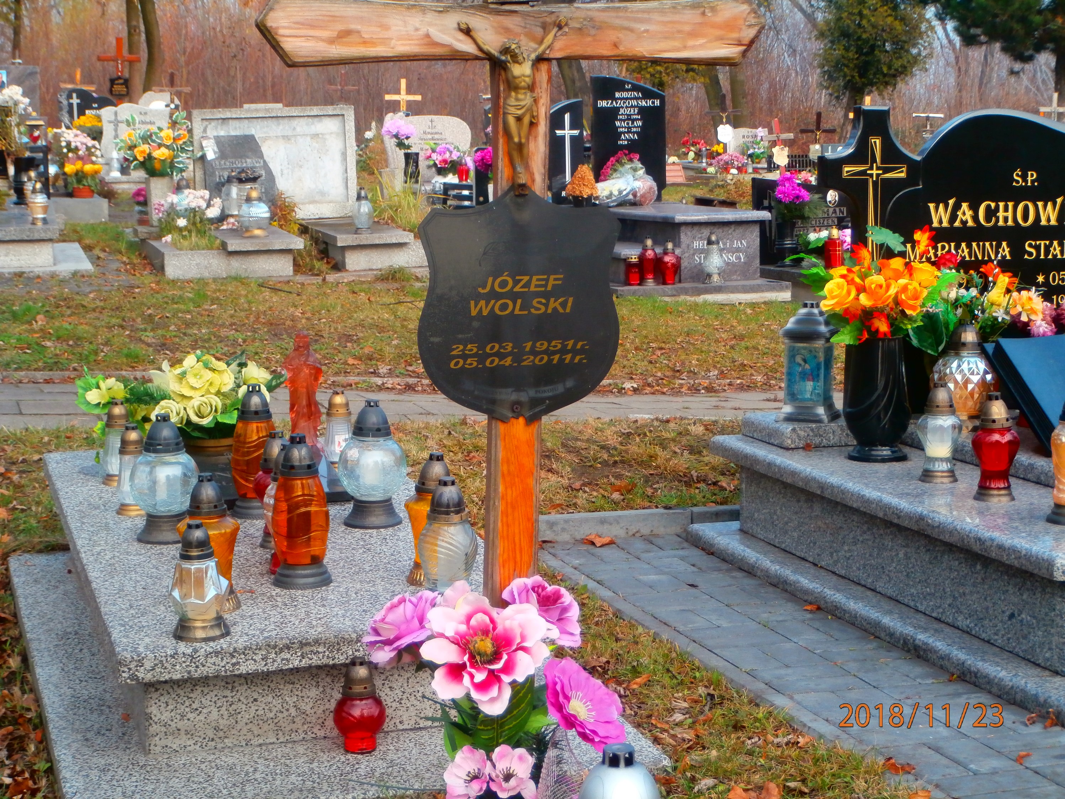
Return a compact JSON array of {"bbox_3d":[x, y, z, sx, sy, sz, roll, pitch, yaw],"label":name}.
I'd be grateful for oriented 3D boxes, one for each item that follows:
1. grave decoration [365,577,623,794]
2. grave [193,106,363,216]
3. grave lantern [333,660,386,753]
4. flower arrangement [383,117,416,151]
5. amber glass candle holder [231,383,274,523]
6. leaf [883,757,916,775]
[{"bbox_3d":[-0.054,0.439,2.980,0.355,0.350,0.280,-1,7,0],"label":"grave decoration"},{"bbox_3d":[-1.948,-1.794,15.800,1.225,0.850,0.130,-4,7,-17],"label":"grave"},{"bbox_3d":[-0.303,0.530,3.647,0.092,0.161,0.092,-3,7,-16],"label":"grave lantern"},{"bbox_3d":[-1.094,-2.179,17.200,0.280,0.270,0.260,-3,7,-16],"label":"flower arrangement"},{"bbox_3d":[-0.639,0.116,4.820,0.119,0.303,0.119,-3,9,-17],"label":"amber glass candle holder"},{"bbox_3d":[0.640,0.639,3.650,0.058,0.022,0.045,-1,7,0],"label":"leaf"}]

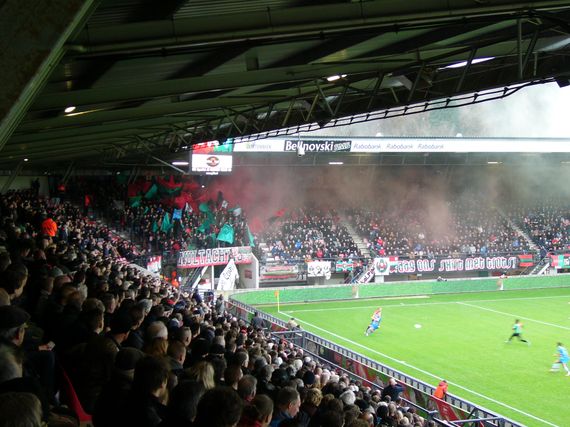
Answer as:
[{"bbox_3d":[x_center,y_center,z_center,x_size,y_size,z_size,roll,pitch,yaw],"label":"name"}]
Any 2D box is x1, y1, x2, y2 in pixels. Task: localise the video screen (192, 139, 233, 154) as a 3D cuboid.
[{"bbox_3d":[-5.430,-5.020,74.210,0.300,1.190,4.290,1,2,40],"label":"video screen"}]

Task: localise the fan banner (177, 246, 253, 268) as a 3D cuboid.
[{"bbox_3d":[-5.458,3.431,77.000,6.200,1.350,0.150,-2,2,-25],"label":"fan banner"}]

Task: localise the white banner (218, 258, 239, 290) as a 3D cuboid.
[{"bbox_3d":[-4.377,4.725,76.500,1.600,2.500,0.200,-1,1,-9],"label":"white banner"}]

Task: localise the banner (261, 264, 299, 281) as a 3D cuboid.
[{"bbox_3d":[-0.442,4.744,79.413,3.100,1.150,0.100,-1,2,-17],"label":"banner"}]

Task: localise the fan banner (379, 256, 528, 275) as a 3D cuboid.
[{"bbox_3d":[14.304,4.287,83.839,14.800,1.350,0.150,-1,2,-17],"label":"fan banner"}]

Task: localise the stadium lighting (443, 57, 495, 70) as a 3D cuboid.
[{"bbox_3d":[4.805,-3.949,26.000,0.300,0.200,2.400,-1,2,-21],"label":"stadium lighting"}]

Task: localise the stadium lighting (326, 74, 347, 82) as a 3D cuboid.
[{"bbox_3d":[1.580,-4.101,30.000,0.300,0.200,1.400,-1,2,-21],"label":"stadium lighting"}]

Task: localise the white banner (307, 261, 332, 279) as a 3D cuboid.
[{"bbox_3d":[2.808,4.558,80.386,2.100,1.300,0.100,-1,2,-17],"label":"white banner"}]

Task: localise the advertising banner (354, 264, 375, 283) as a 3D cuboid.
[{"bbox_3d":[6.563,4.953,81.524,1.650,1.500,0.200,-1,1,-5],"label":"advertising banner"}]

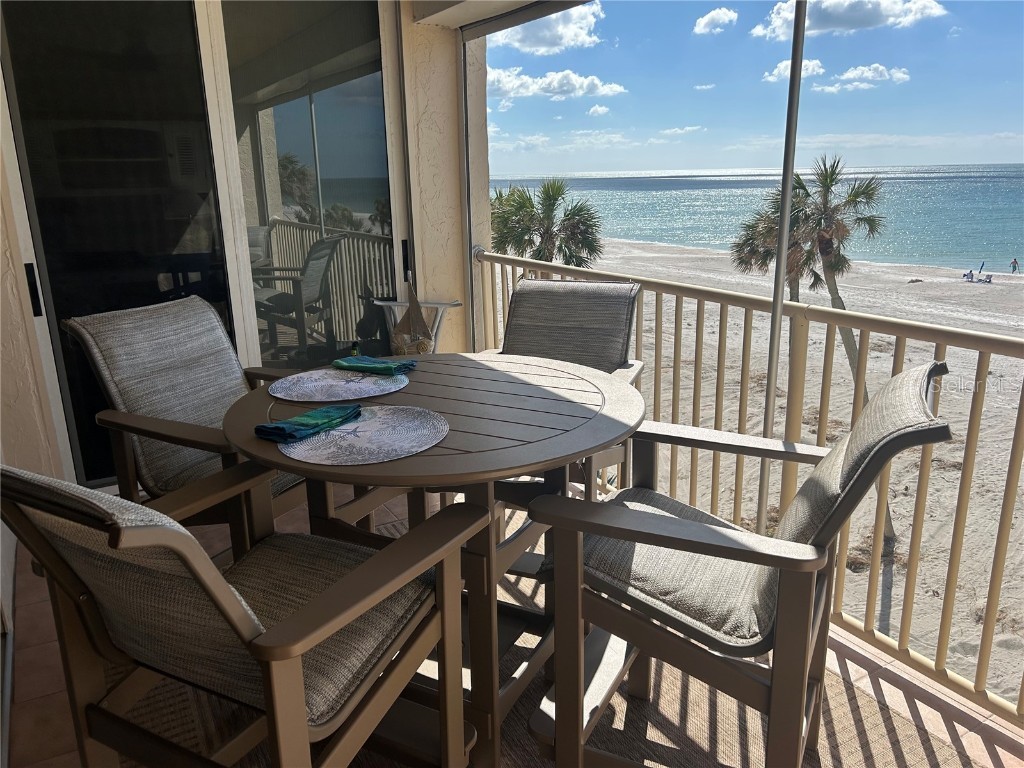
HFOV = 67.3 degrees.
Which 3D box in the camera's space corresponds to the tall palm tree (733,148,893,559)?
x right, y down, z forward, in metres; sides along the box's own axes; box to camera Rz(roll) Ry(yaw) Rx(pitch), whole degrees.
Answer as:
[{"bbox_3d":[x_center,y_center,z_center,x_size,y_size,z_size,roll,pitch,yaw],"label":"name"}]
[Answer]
[{"bbox_3d":[8.354,-0.848,20.895,4.500,10.300,3.700,7,17,27],"label":"tall palm tree"}]

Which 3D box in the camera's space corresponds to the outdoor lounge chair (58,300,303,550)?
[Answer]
[{"bbox_3d":[-0.924,0.312,2.546,0.768,1.095,0.662,7,17,28],"label":"outdoor lounge chair"}]

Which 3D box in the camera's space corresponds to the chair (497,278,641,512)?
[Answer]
[{"bbox_3d":[0.130,0.214,2.823,0.662,1.095,0.768,5,16,21],"label":"chair"}]

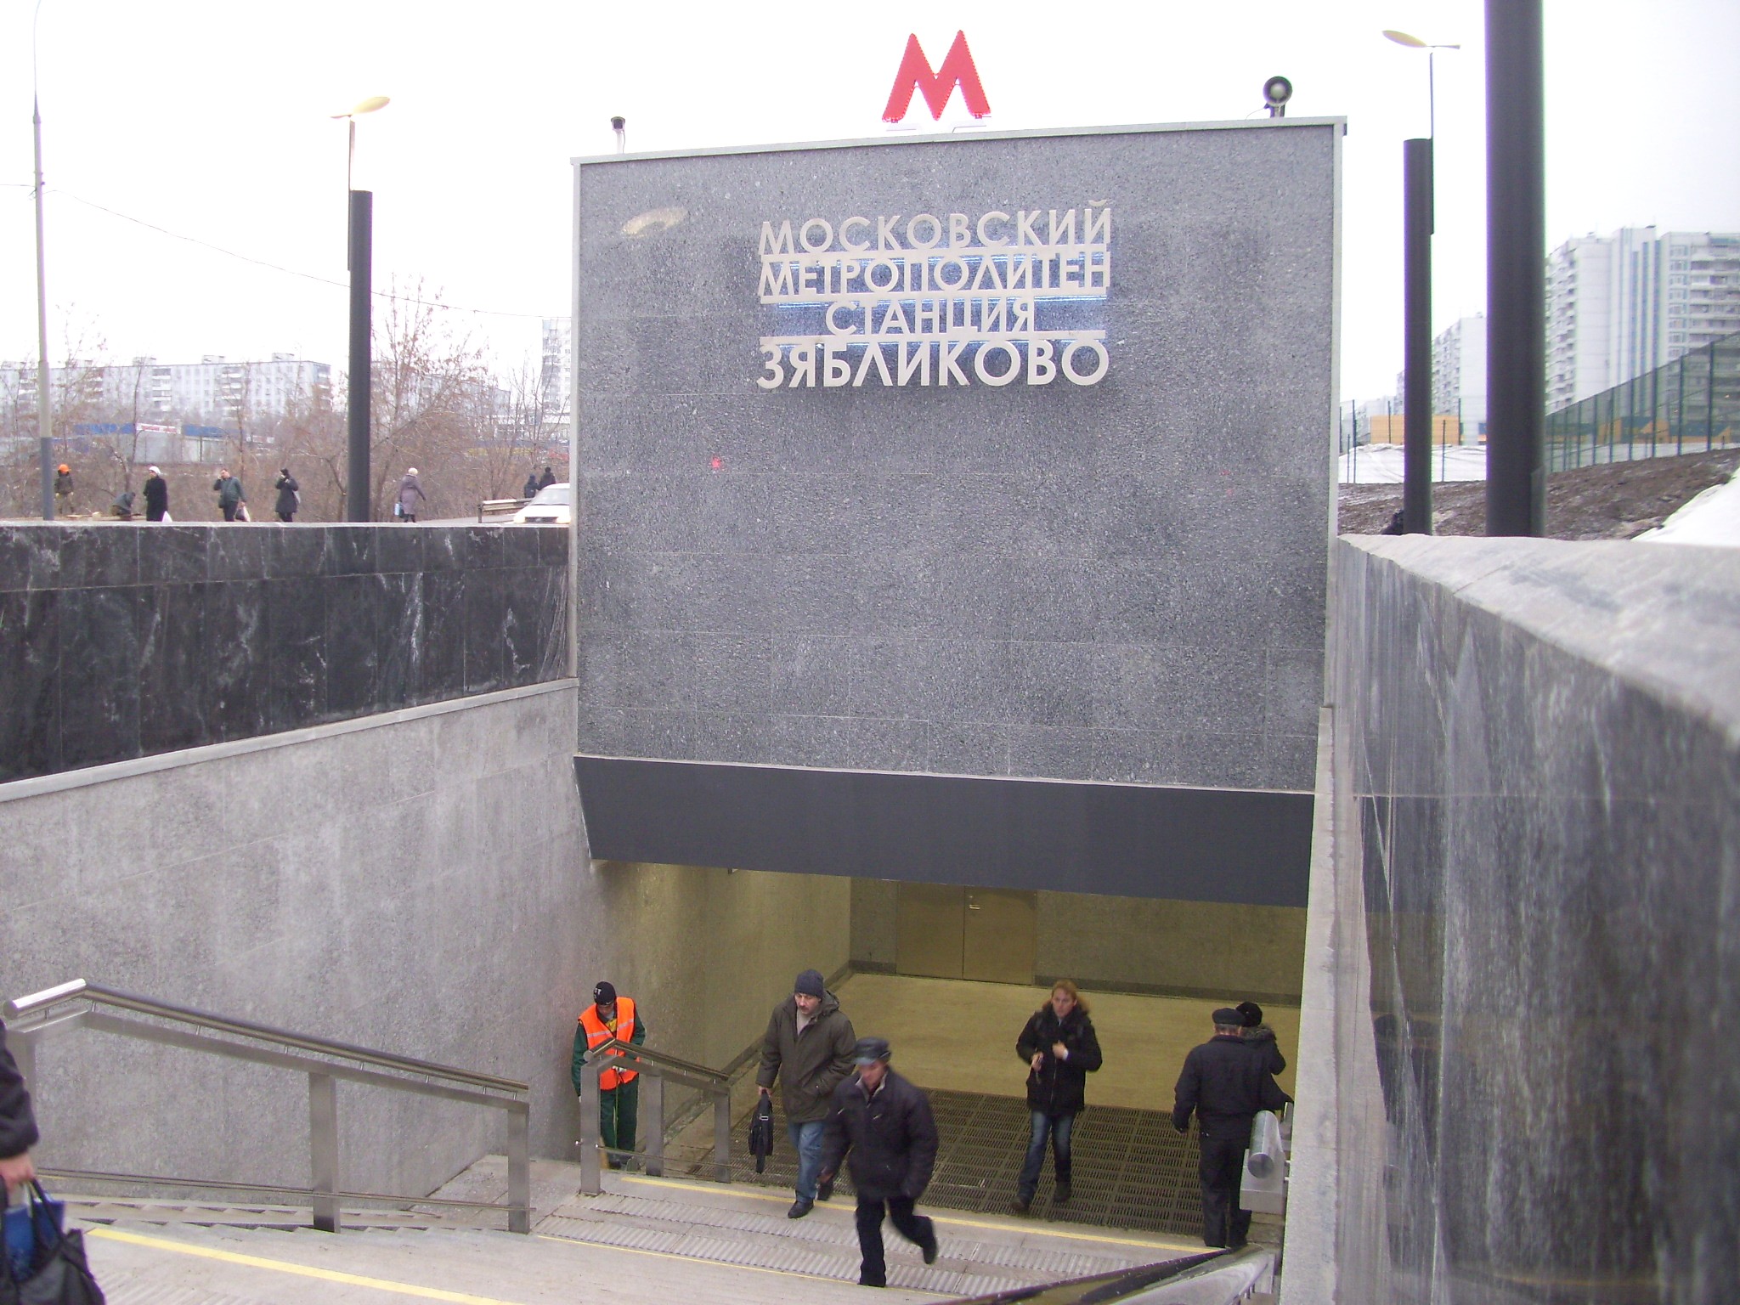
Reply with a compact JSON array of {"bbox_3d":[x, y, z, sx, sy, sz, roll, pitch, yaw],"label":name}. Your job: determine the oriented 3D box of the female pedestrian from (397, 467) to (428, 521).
[{"bbox_3d":[-12.733,-4.383,47.500,0.650,1.600,0.500,2,4,14],"label":"female pedestrian"}]

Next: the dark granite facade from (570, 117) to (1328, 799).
[{"bbox_3d":[0.493,-1.416,12.843,5.710,4.640,0.400,2,4,15],"label":"dark granite facade"}]

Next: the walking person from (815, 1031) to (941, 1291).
[{"bbox_3d":[0.064,3.188,10.688,0.660,1.600,0.580,2,4,25],"label":"walking person"}]

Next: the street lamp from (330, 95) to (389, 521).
[{"bbox_3d":[-8.352,-5.612,28.000,0.880,6.990,0.600,2,4,15],"label":"street lamp"}]

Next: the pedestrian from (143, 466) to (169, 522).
[{"bbox_3d":[-19.235,-4.195,46.056,0.500,1.640,0.550,-1,4,-24],"label":"pedestrian"}]

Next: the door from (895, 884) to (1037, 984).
[{"bbox_3d":[1.215,3.044,21.273,1.790,2.100,0.100,2,4,15],"label":"door"}]

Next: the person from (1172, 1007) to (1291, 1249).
[{"bbox_3d":[2.396,3.154,11.344,0.680,1.630,0.460,2,4,18],"label":"person"}]

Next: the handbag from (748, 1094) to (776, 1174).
[{"bbox_3d":[-0.746,3.319,11.802,0.160,0.480,0.360,1,4,1],"label":"handbag"}]

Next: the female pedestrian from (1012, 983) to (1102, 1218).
[{"bbox_3d":[1.336,3.179,12.260,0.620,1.700,0.460,1,4,13],"label":"female pedestrian"}]

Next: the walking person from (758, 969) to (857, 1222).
[{"bbox_3d":[-0.431,3.000,11.643,0.640,1.710,0.500,2,4,18],"label":"walking person"}]

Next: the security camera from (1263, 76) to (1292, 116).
[{"bbox_3d":[2.856,-3.882,11.949,0.220,0.300,0.300,2,4,15],"label":"security camera"}]

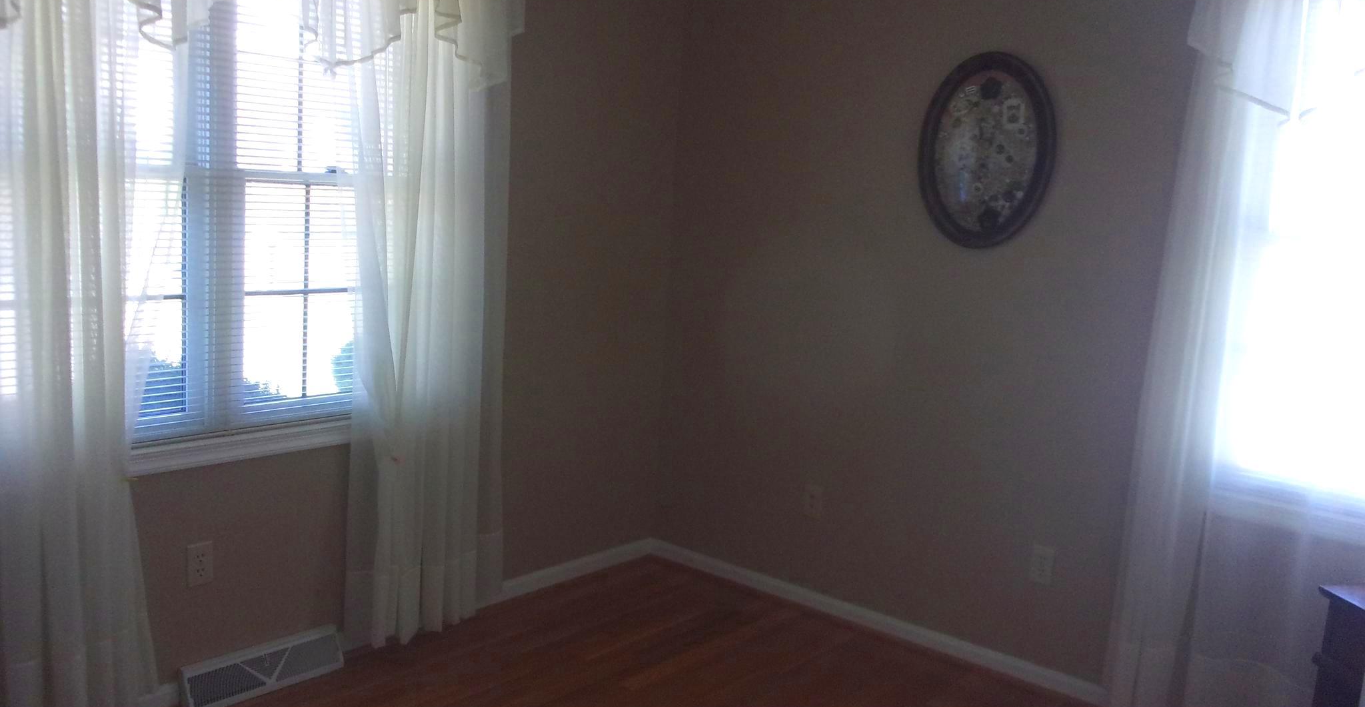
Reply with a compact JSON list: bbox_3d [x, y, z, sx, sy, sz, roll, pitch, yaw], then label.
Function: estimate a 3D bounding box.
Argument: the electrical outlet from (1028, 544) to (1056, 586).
[{"bbox_3d":[1.087,0.639,3.335,0.069,0.114,0.009,11,11,39],"label":"electrical outlet"}]

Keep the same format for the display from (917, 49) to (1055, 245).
[{"bbox_3d":[0.912,-0.611,3.336,0.423,0.585,0.040,11,11,39],"label":"display"}]

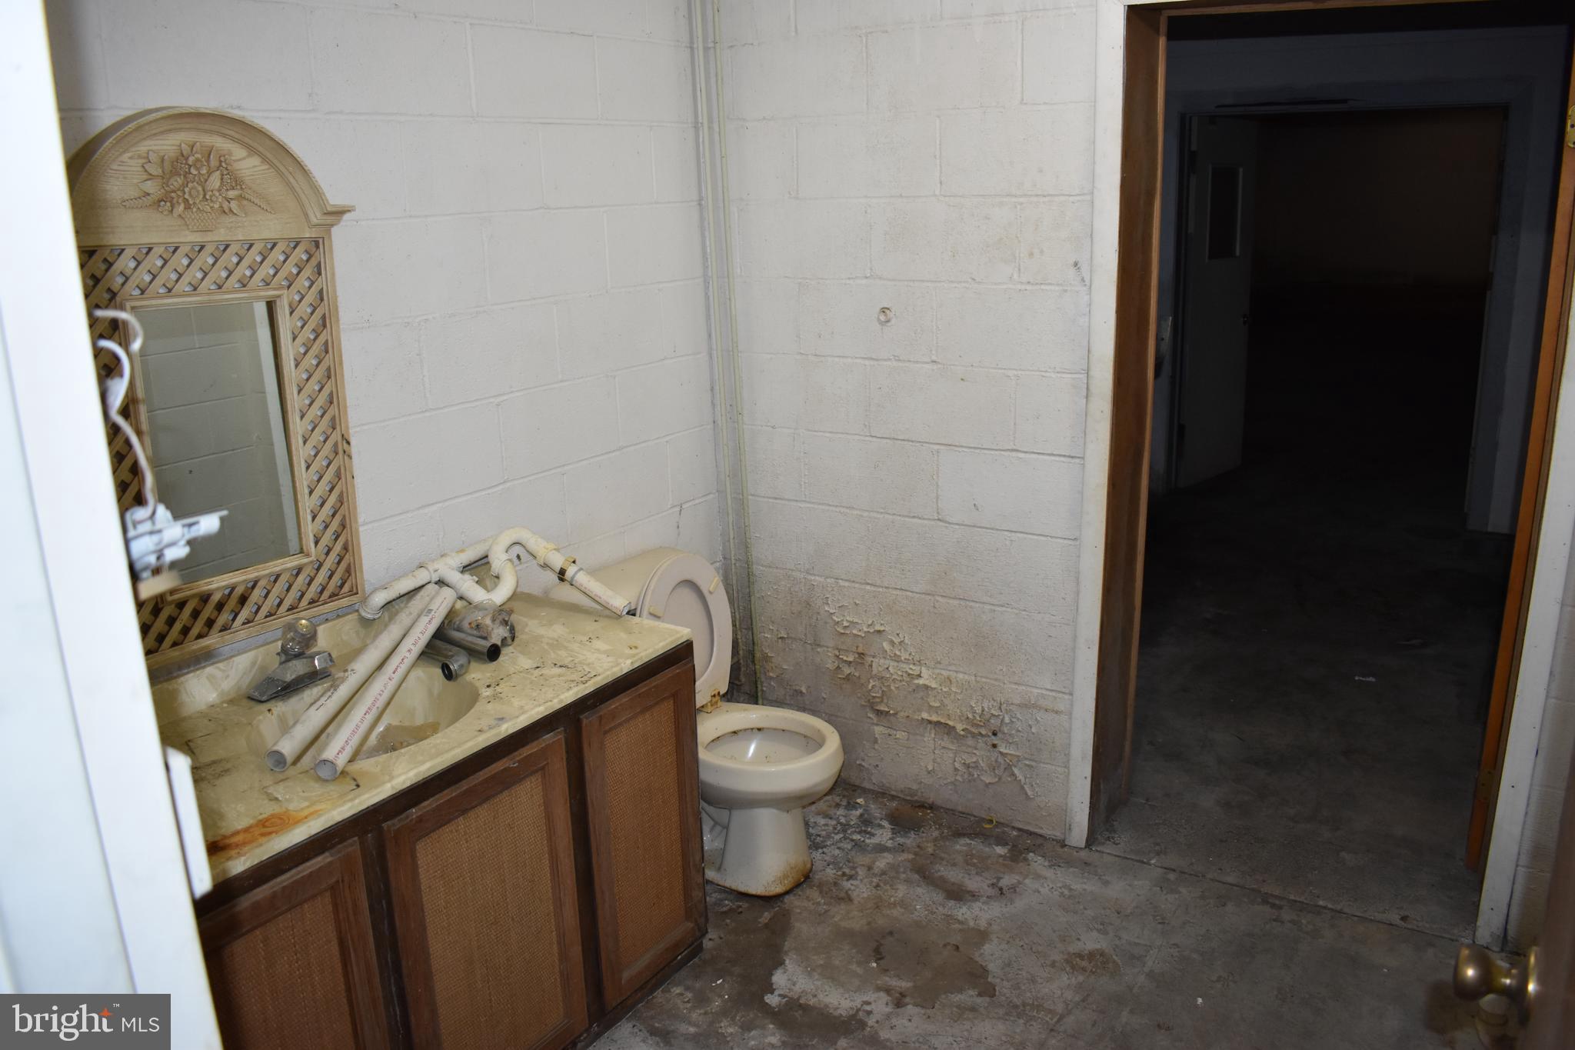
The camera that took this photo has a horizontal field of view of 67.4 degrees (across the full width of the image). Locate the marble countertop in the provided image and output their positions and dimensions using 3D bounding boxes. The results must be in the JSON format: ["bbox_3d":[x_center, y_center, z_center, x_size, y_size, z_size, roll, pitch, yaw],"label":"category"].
[{"bbox_3d":[-0.769,0.309,2.102,0.560,0.105,1.240,9,19,31],"label":"marble countertop"}]

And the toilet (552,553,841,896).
[{"bbox_3d":[-0.165,0.488,2.999,0.673,0.805,0.485,9,19,31],"label":"toilet"}]

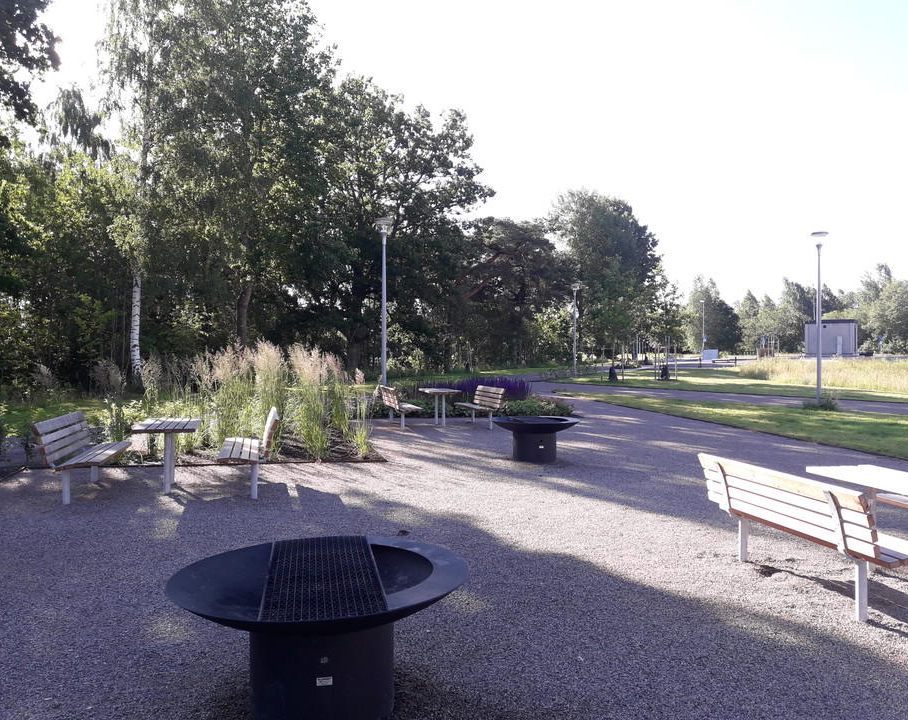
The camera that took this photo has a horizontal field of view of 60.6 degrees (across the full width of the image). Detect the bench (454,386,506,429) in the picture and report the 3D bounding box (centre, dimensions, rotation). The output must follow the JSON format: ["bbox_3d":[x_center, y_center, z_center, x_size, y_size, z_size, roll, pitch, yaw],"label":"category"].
[{"bbox_3d":[0.550,1.015,16.868,0.623,0.835,1.862,0,1,-14],"label":"bench"}]

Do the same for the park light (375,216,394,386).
[{"bbox_3d":[-2.143,-1.516,23.790,0.582,5.714,0.582,0,1,0],"label":"park light"}]

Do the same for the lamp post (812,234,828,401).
[{"bbox_3d":[12.202,-1.453,25.934,0.582,5.714,0.582,0,1,0],"label":"lamp post"}]

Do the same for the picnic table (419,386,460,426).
[{"bbox_3d":[-0.300,1.033,16.721,0.645,0.749,1.377,0,1,-13],"label":"picnic table"}]

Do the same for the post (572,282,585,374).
[{"bbox_3d":[7.237,-1.691,46.021,0.582,5.714,0.582,0,1,0],"label":"post"}]

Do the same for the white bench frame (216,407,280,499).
[{"bbox_3d":[-2.339,1.025,8.897,0.623,0.835,1.862,0,1,-14],"label":"white bench frame"}]

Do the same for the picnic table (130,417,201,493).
[{"bbox_3d":[-3.333,1.129,9.125,0.645,0.749,1.377,0,1,-15],"label":"picnic table"}]

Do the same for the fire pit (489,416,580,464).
[{"bbox_3d":[1.198,1.184,11.435,1.323,0.609,1.323,0,1,0],"label":"fire pit"}]

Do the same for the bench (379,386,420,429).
[{"bbox_3d":[-1.165,1.016,16.977,0.623,0.835,1.862,0,1,-14],"label":"bench"}]

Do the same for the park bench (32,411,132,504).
[{"bbox_3d":[-4.047,1.041,8.582,0.623,0.835,1.862,0,1,-13],"label":"park bench"}]

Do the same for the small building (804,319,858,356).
[{"bbox_3d":[38.611,-2.268,79.141,4.300,3.717,3.400,1,1,33],"label":"small building"}]

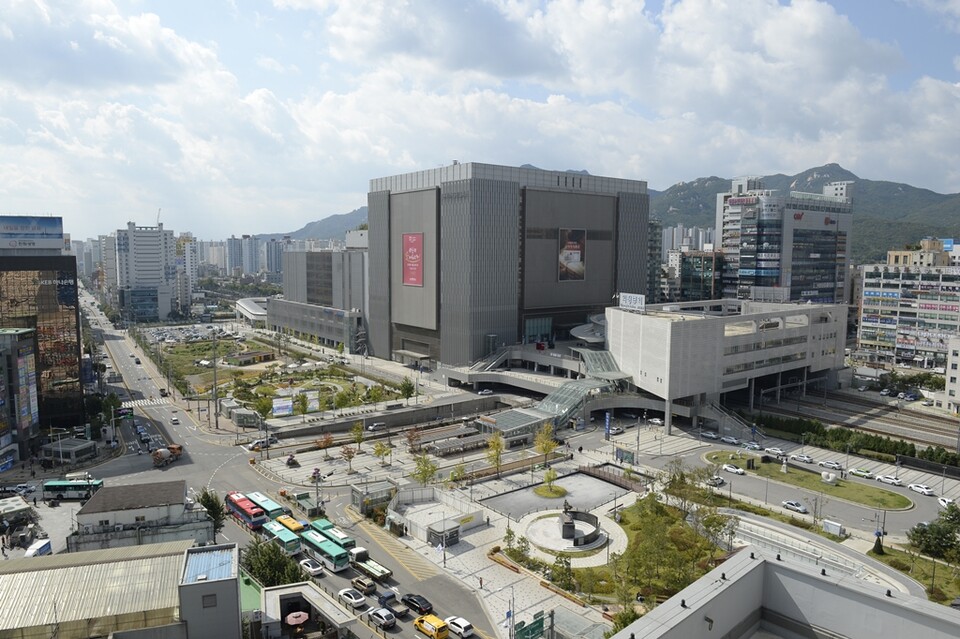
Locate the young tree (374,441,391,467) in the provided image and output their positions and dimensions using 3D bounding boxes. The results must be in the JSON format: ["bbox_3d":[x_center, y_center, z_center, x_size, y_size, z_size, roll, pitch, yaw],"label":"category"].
[{"bbox_3d":[-23.376,31.861,153.149,3.839,5.661,3.839,-1,6,-9],"label":"young tree"}]

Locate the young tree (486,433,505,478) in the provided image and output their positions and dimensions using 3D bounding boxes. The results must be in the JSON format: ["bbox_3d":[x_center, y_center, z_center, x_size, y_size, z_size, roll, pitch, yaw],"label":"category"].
[{"bbox_3d":[4.012,29.884,140.313,4.300,10.300,4.200,0,6,2],"label":"young tree"}]

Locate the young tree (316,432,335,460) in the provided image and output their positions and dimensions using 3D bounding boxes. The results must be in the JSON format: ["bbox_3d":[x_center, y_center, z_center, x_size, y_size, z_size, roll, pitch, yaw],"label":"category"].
[{"bbox_3d":[-36.951,30.409,154.032,4.000,6.100,3.800,-1,6,-14],"label":"young tree"}]

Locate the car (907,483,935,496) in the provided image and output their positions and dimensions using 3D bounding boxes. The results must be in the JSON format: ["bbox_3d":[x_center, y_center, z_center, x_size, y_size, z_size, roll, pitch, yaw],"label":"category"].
[{"bbox_3d":[94.597,36.363,137.048,1.830,1.470,4.820,-2,6,-19],"label":"car"}]

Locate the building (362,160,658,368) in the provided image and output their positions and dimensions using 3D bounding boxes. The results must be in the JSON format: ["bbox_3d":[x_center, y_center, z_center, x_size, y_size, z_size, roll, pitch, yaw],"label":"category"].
[{"bbox_3d":[14.216,-24.274,314.462,110.110,84.420,82.994,-4,8,-38],"label":"building"}]

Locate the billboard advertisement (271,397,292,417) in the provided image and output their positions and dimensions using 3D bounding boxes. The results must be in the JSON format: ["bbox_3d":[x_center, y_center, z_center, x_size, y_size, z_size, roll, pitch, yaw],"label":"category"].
[{"bbox_3d":[-58.600,25.898,189.974,5.920,6.000,0.600,-4,8,-38],"label":"billboard advertisement"}]

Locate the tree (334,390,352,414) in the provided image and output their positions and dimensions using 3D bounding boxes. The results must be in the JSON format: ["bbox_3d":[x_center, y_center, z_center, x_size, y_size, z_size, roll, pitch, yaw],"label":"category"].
[{"bbox_3d":[-41.143,25.123,191.131,4.400,7.530,4.400,0,6,0],"label":"tree"}]

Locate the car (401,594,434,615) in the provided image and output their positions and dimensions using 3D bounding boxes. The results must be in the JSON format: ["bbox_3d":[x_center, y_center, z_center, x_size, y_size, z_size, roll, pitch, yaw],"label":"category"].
[{"bbox_3d":[-8.800,39.151,88.693,1.870,1.470,4.950,-6,8,-45],"label":"car"}]

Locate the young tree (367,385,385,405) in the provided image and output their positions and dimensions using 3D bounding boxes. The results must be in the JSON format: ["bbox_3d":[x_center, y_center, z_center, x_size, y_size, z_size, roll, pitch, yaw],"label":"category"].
[{"bbox_3d":[-31.966,24.218,197.884,4.500,8.040,4.500,0,6,0],"label":"young tree"}]

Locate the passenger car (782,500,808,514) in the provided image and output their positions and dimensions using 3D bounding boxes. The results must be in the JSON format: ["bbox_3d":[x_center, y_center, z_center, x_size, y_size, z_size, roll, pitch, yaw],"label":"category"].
[{"bbox_3d":[62.556,37.216,127.005,1.800,1.460,4.600,-4,8,-38],"label":"passenger car"}]

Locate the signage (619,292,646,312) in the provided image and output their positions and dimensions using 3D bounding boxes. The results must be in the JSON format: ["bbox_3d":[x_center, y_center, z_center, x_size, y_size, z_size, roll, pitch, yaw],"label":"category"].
[{"bbox_3d":[49.015,-5.357,205.171,1.000,5.600,16.500,-1,6,-14],"label":"signage"}]

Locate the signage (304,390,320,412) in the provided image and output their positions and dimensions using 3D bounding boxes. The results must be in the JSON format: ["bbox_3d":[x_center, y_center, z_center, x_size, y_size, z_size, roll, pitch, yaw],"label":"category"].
[{"bbox_3d":[-52.841,25.738,197.979,6.100,6.500,0.600,-4,7,-37],"label":"signage"}]

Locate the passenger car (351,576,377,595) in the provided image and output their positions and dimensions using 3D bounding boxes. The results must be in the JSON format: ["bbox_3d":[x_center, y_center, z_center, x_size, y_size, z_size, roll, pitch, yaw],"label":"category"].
[{"bbox_3d":[-17.439,39.822,96.182,1.840,1.680,4.500,-6,8,-45],"label":"passenger car"}]

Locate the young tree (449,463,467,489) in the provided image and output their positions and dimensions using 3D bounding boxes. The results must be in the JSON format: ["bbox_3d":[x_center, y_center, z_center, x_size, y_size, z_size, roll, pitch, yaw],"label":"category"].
[{"bbox_3d":[-4.263,33.037,136.479,3.100,4.700,3.000,0,6,-2],"label":"young tree"}]

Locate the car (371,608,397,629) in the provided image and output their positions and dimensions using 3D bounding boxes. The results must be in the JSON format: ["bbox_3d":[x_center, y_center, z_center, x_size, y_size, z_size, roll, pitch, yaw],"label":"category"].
[{"bbox_3d":[-12.988,39.477,84.735,1.780,1.470,4.500,-5,8,-43],"label":"car"}]

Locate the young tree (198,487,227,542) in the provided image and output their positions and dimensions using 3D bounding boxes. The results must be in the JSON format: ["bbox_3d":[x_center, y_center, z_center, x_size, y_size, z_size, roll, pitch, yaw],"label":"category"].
[{"bbox_3d":[-44.961,32.963,107.382,5.300,10.200,5.100,-2,6,-23],"label":"young tree"}]

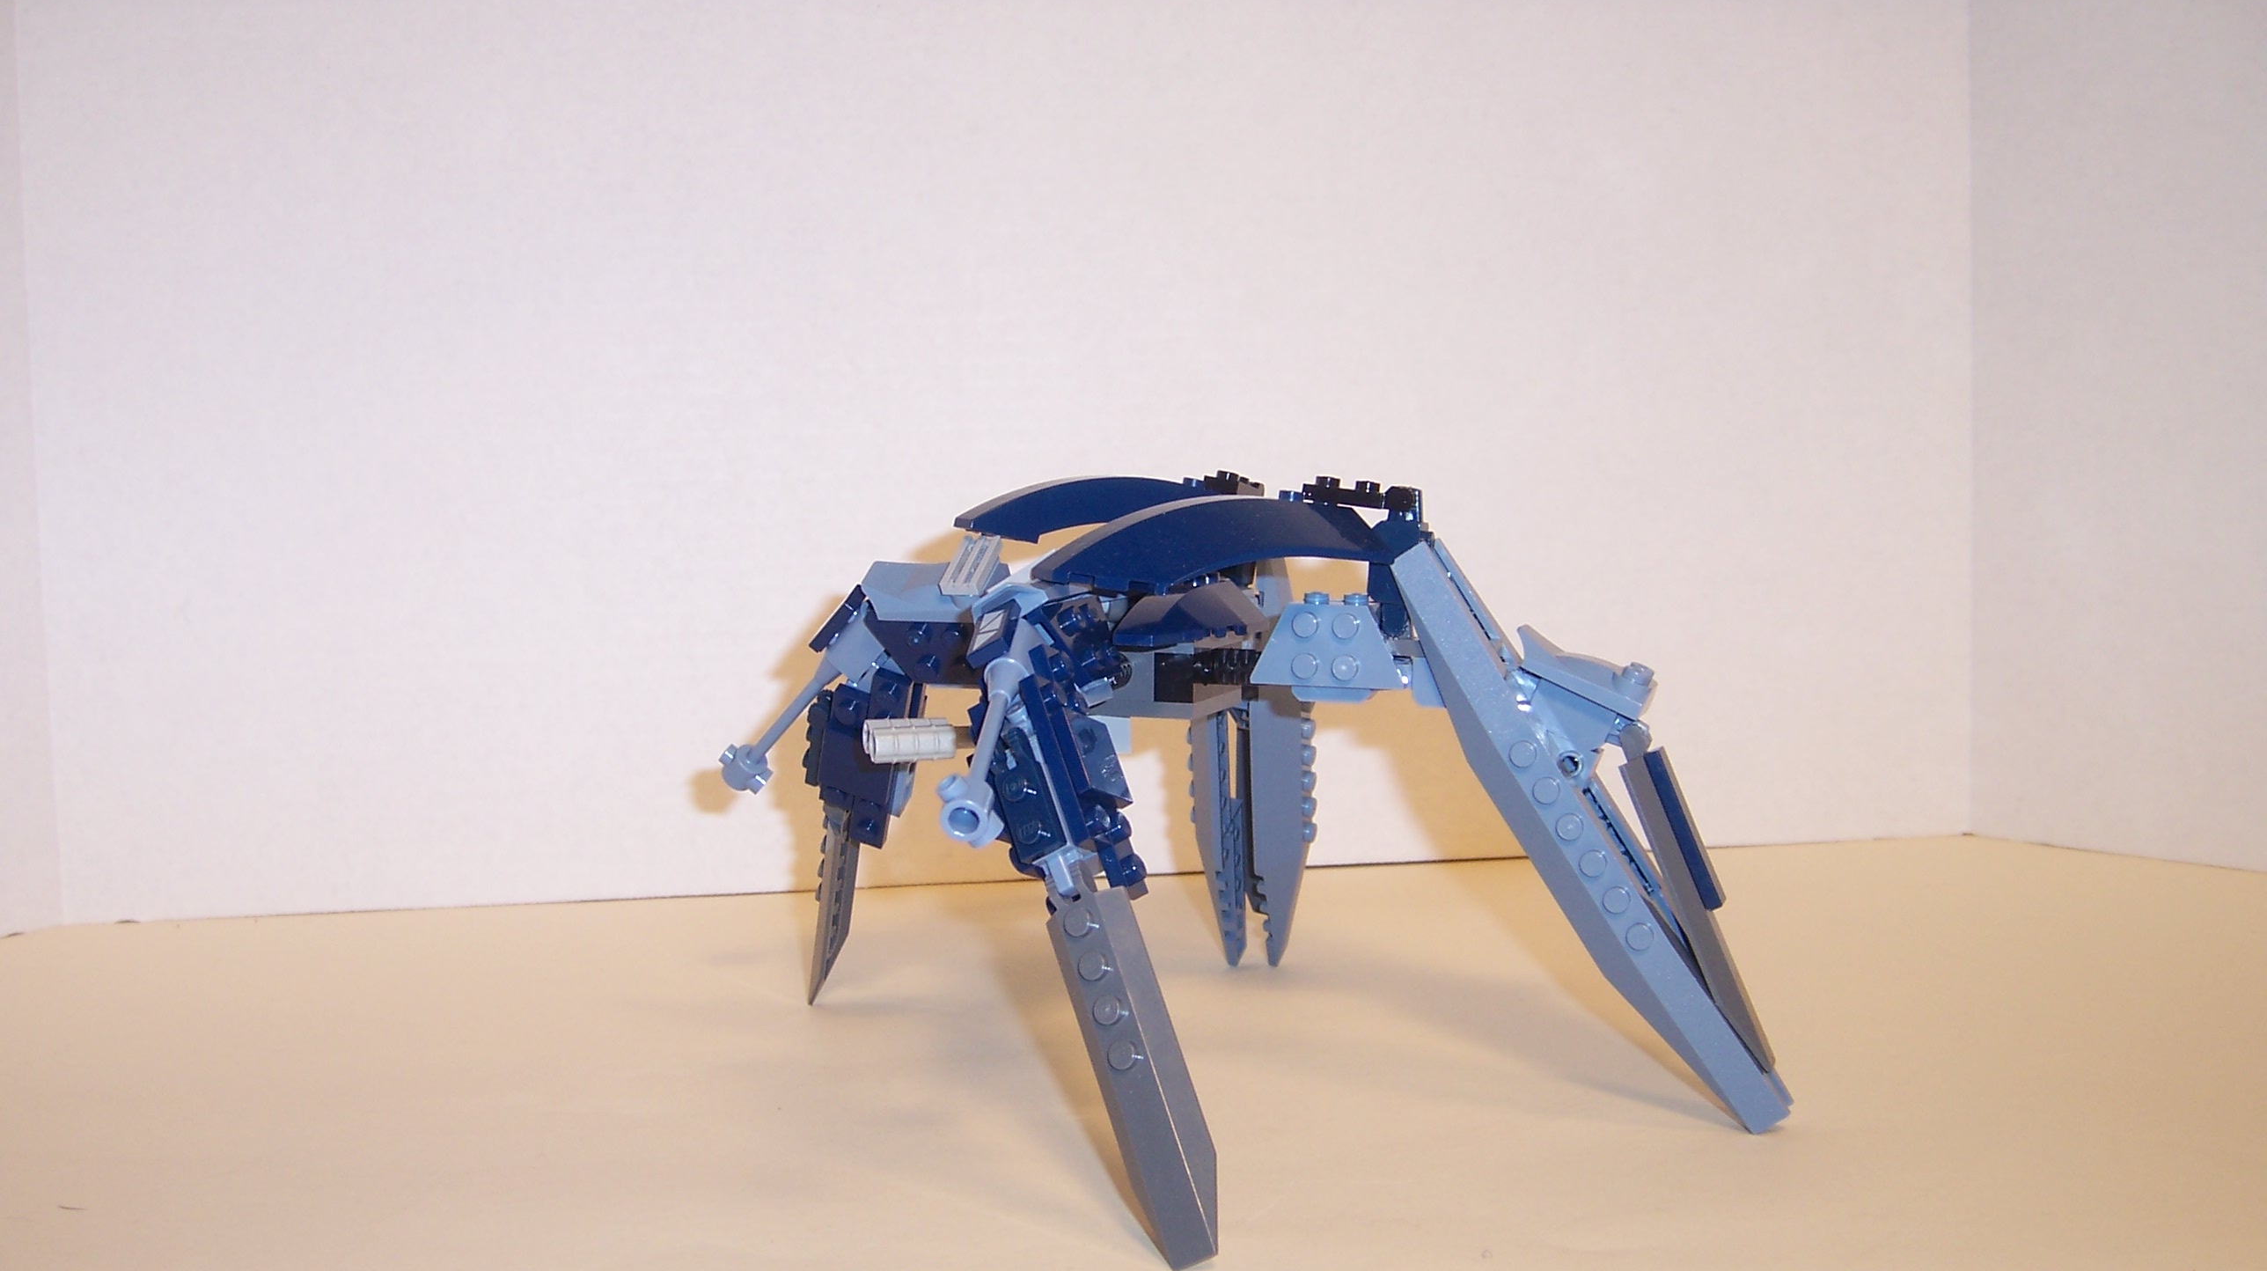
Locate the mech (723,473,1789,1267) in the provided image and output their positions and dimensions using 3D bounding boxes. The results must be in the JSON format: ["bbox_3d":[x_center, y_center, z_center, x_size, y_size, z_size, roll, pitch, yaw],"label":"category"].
[{"bbox_3d":[0.011,0.029,0.487,0.171,0.125,0.211,-4,5,-26],"label":"mech"}]

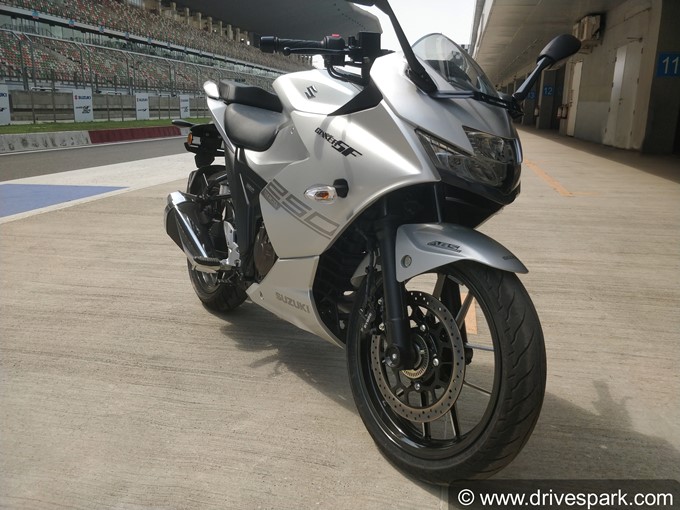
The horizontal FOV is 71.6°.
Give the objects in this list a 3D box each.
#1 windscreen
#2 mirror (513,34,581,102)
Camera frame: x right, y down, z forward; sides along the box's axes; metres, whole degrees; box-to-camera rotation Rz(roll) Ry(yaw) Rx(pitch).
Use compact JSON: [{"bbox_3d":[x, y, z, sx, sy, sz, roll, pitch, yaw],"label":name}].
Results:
[{"bbox_3d":[0.258,-0.429,1.067,0.250,0.150,0.180,-2,13,-36],"label":"windscreen"},{"bbox_3d":[0.518,-0.465,1.193,0.250,0.200,0.100,-2,13,-36],"label":"mirror"}]

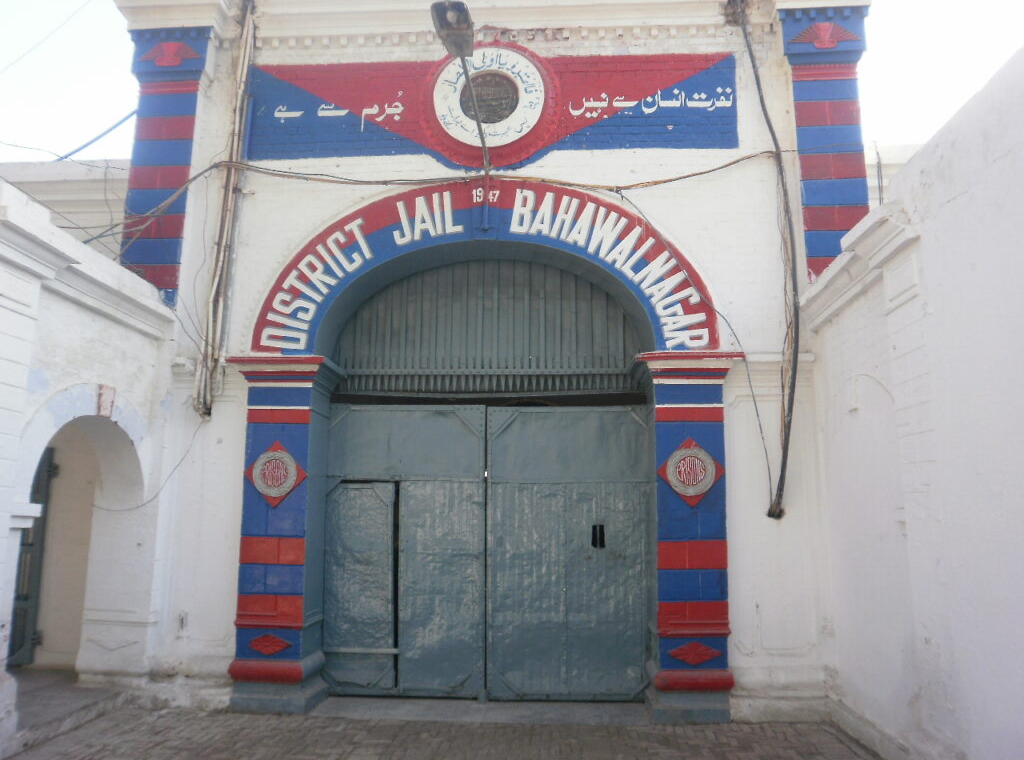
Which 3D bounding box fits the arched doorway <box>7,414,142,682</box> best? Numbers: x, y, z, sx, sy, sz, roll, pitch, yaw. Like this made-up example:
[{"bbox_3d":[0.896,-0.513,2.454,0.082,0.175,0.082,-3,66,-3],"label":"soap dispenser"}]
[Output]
[{"bbox_3d":[-3.484,1.416,5.832,0.560,2.270,1.650,0,-8,-1],"label":"arched doorway"}]

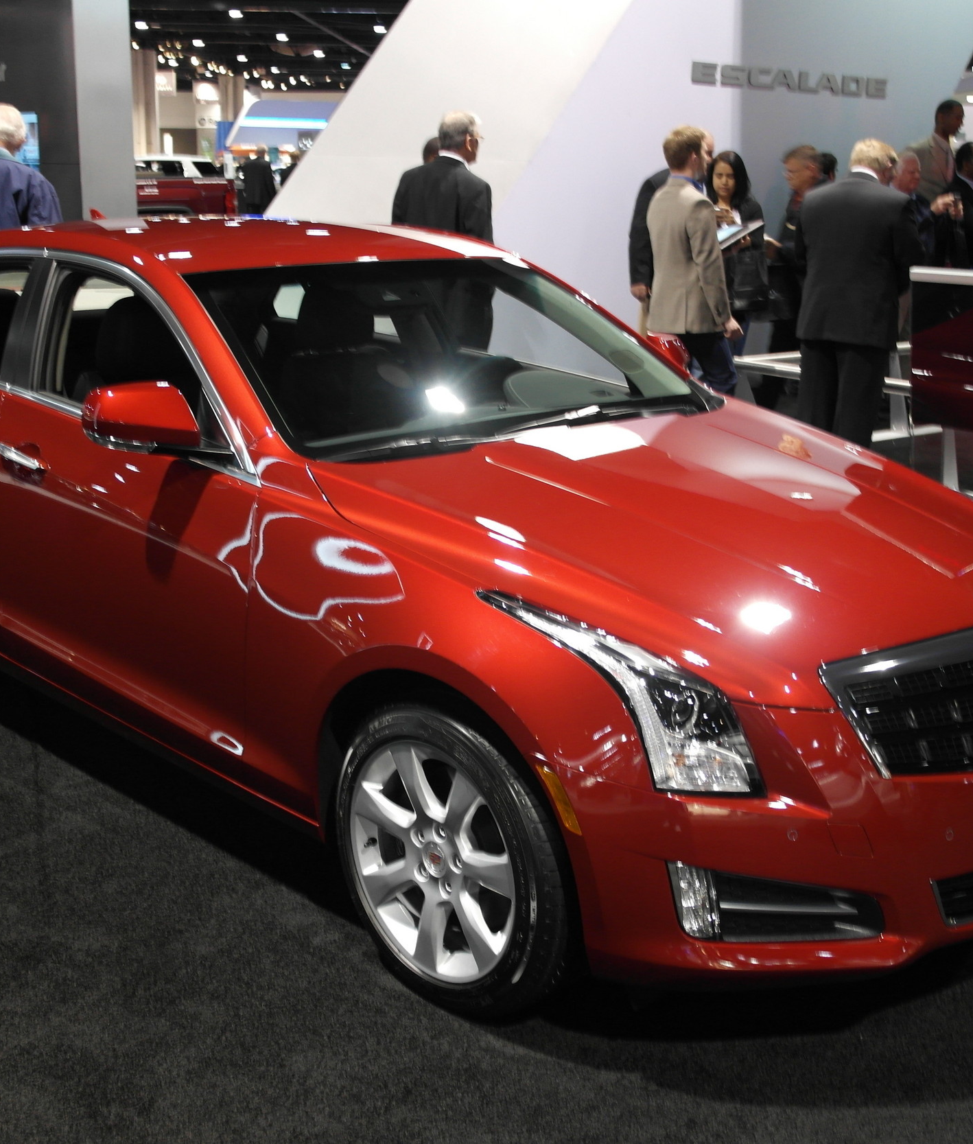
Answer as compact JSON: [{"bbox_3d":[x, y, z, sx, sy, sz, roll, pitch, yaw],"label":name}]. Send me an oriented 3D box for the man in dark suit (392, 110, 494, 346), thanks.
[{"bbox_3d":[-0.211,-1.245,6.920,0.520,1.850,0.340,9,17,27],"label":"man in dark suit"}]

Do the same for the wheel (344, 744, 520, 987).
[{"bbox_3d":[-0.050,0.543,2.822,0.485,0.485,0.180,16,21,42],"label":"wheel"}]

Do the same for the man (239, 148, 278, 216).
[{"bbox_3d":[-3.167,-4.921,19.931,0.520,1.840,0.340,1,16,-3],"label":"man"}]

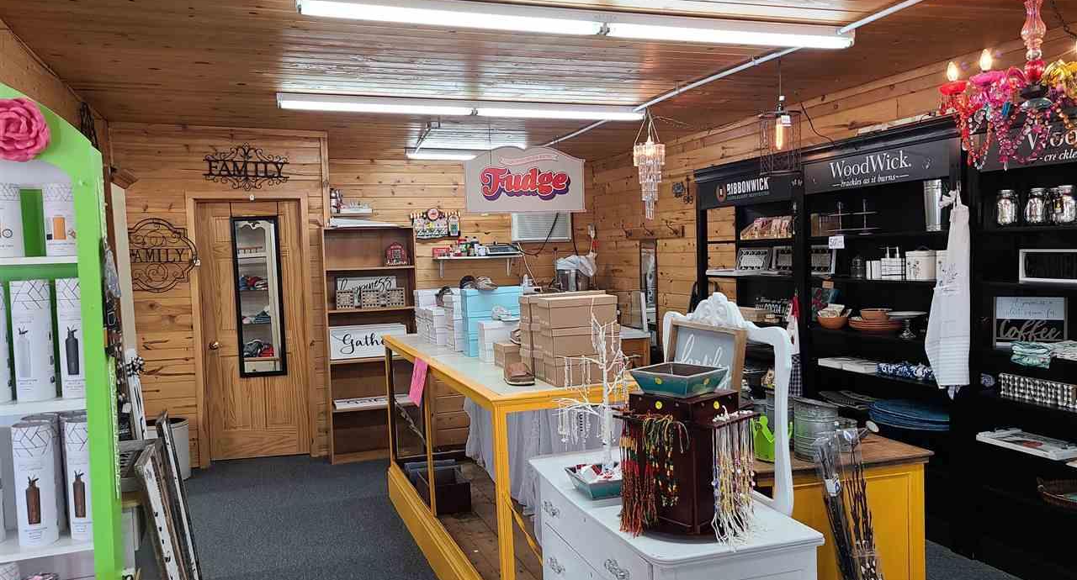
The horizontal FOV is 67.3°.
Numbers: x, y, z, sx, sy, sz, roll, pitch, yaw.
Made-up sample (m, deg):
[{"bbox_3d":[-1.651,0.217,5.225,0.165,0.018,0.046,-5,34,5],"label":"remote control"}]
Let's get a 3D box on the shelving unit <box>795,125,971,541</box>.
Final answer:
[{"bbox_3d":[1.990,0.210,4.531,0.345,2.144,1.243,-3,3,-18],"label":"shelving unit"}]

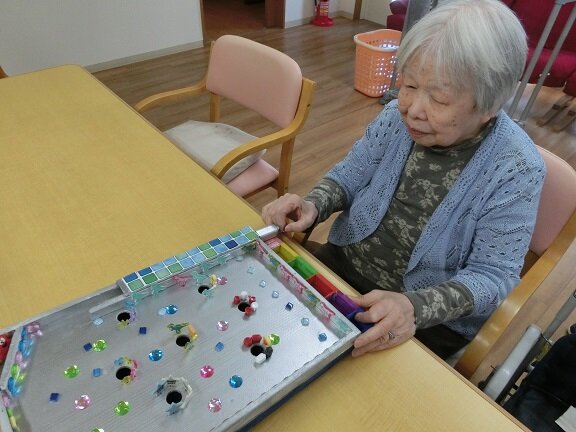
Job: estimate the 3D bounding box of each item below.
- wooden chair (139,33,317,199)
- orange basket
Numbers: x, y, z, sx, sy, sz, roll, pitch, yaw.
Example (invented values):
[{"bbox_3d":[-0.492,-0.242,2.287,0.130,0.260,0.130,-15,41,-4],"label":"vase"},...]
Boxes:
[{"bbox_3d":[-0.287,-0.199,1.651,0.545,0.830,0.545,-28,48,-30],"label":"wooden chair"},{"bbox_3d":[0.723,-1.170,3.193,0.425,0.380,0.365,-23,46,-27],"label":"orange basket"}]

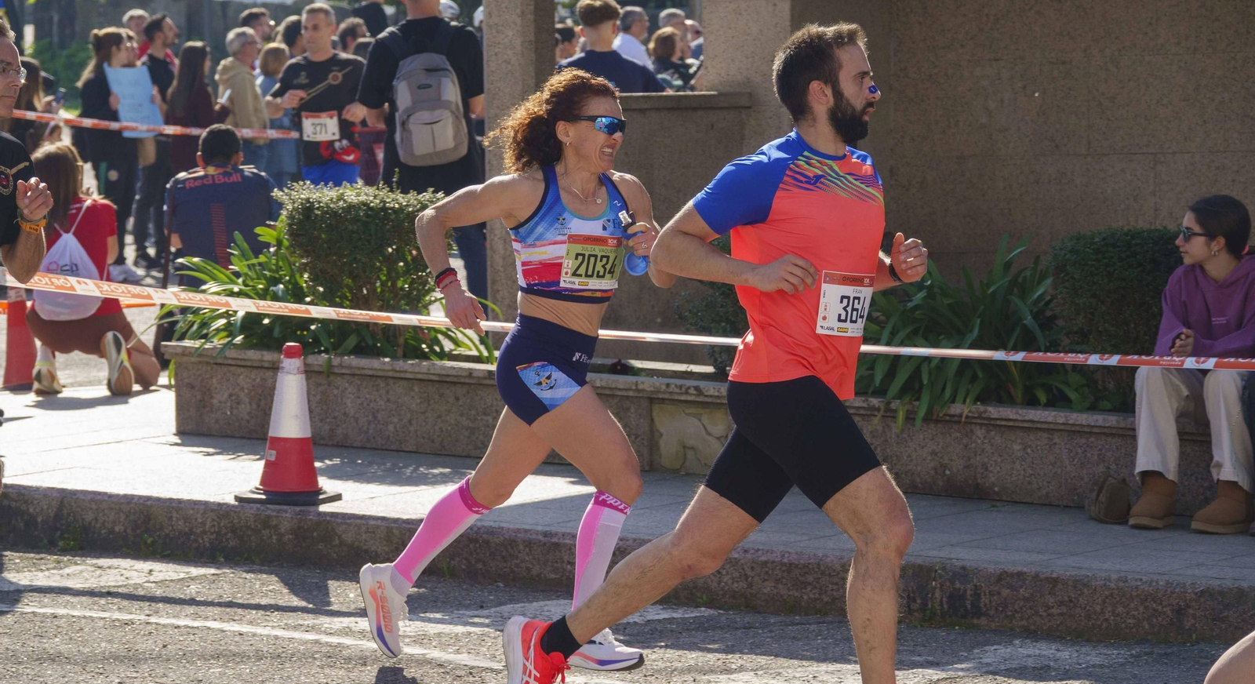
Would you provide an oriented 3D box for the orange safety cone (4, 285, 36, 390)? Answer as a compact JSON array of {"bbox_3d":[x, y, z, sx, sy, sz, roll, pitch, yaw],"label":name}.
[{"bbox_3d":[-2.829,-0.023,24.200,0.285,0.505,0.285,-4,4,15],"label":"orange safety cone"}]

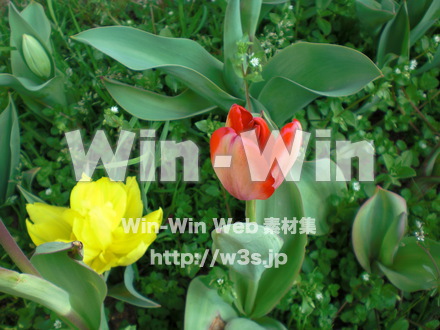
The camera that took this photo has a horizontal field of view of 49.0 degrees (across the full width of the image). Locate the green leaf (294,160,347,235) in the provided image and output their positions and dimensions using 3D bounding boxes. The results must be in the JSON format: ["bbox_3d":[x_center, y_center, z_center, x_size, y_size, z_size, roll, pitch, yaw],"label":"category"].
[{"bbox_3d":[0.099,0.033,0.480,0.052,0.076,0.040,-3,26,-18],"label":"green leaf"}]

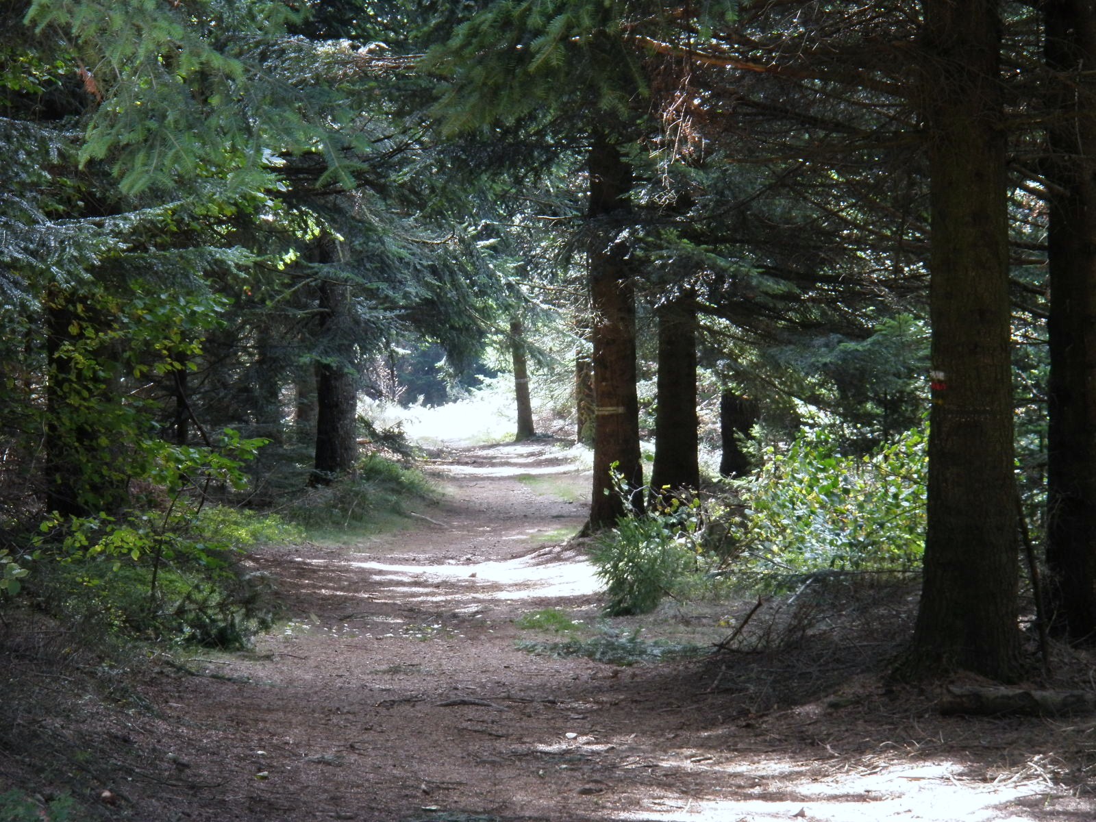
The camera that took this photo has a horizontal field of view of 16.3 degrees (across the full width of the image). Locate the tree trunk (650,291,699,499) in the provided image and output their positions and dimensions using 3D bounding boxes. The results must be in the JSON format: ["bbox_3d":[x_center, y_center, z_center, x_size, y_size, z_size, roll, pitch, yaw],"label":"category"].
[{"bbox_3d":[1.527,-0.190,46.000,0.540,2.500,0.520,0,0,0],"label":"tree trunk"}]

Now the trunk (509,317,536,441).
[{"bbox_3d":[-0.550,-0.669,82.000,0.420,2.640,0.420,-5,0,0],"label":"trunk"}]

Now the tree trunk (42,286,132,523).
[{"bbox_3d":[-3.449,-0.067,28.500,0.590,1.720,0.560,0,0,0],"label":"tree trunk"}]

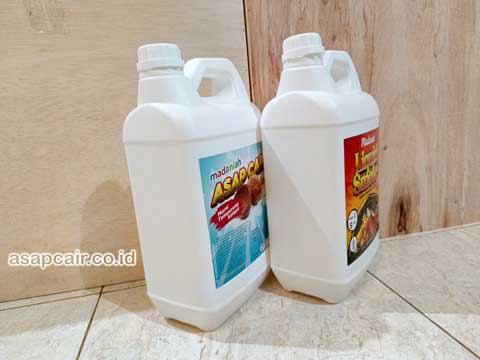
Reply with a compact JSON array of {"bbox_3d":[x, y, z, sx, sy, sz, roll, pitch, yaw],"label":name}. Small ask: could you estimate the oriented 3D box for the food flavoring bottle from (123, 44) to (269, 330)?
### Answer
[{"bbox_3d":[-0.048,0.005,0.406,0.124,0.320,0.157,3,15,36],"label":"food flavoring bottle"}]

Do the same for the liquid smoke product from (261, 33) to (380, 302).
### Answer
[{"bbox_3d":[0.113,-0.016,0.435,0.124,0.320,0.157,5,16,39],"label":"liquid smoke product"}]

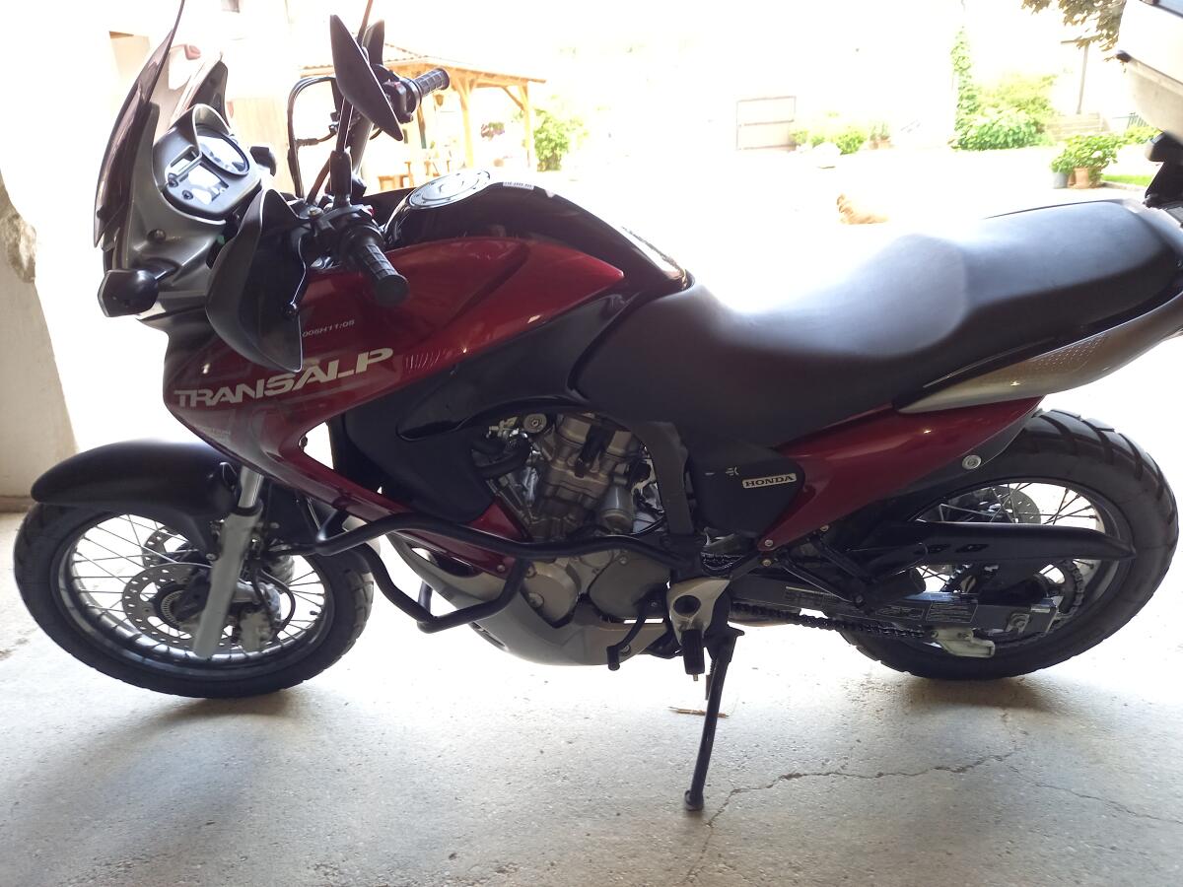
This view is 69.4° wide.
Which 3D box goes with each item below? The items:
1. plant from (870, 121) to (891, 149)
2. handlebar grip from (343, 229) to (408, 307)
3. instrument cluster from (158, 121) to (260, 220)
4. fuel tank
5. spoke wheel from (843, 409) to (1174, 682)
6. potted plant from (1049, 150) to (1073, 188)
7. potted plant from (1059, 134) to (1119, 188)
[{"bbox_3d":[6.604,-7.053,19.500,0.460,0.580,0.400,3,22,18],"label":"plant"},{"bbox_3d":[-0.235,-0.199,0.938,0.042,0.042,0.130,-20,44,-14],"label":"handlebar grip"},{"bbox_3d":[-0.568,-0.381,1.236,0.080,0.135,0.225,-40,25,26],"label":"instrument cluster"},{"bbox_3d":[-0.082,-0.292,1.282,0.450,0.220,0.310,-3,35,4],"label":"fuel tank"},{"bbox_3d":[0.754,0.217,1.615,0.640,0.640,0.135,-3,35,4],"label":"spoke wheel"},{"bbox_3d":[5.531,-3.229,10.050,0.280,0.400,0.280,7,23,27],"label":"potted plant"},{"bbox_3d":[5.961,-3.354,10.200,0.660,0.580,0.620,8,24,28],"label":"potted plant"}]

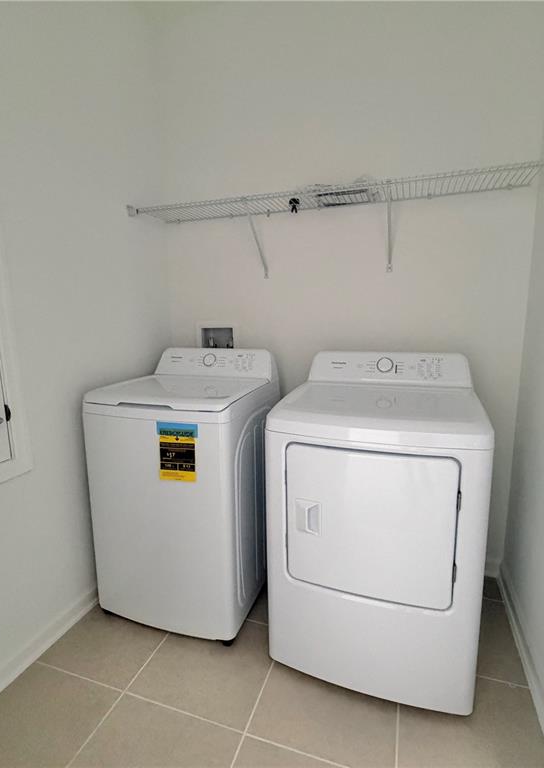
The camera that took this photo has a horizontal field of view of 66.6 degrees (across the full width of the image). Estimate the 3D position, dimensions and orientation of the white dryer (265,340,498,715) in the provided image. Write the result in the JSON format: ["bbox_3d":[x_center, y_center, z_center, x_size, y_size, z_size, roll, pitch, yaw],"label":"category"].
[{"bbox_3d":[0.409,0.466,1.629,0.685,1.125,0.675,3,11,19],"label":"white dryer"}]

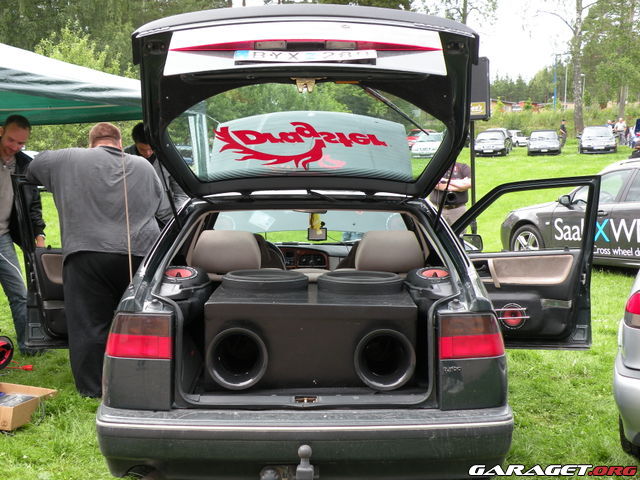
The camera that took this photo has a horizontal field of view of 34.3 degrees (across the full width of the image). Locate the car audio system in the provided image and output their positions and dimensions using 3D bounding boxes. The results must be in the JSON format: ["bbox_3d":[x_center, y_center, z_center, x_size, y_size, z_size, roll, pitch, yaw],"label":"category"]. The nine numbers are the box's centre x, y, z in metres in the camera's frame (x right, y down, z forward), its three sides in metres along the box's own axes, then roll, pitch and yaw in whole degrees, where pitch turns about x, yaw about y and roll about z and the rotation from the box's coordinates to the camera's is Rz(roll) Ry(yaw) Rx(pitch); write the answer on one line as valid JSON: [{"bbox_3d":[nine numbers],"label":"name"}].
[{"bbox_3d":[0.024,0.380,4.500,1.050,0.420,0.600,0,6,-1],"label":"car audio system"}]

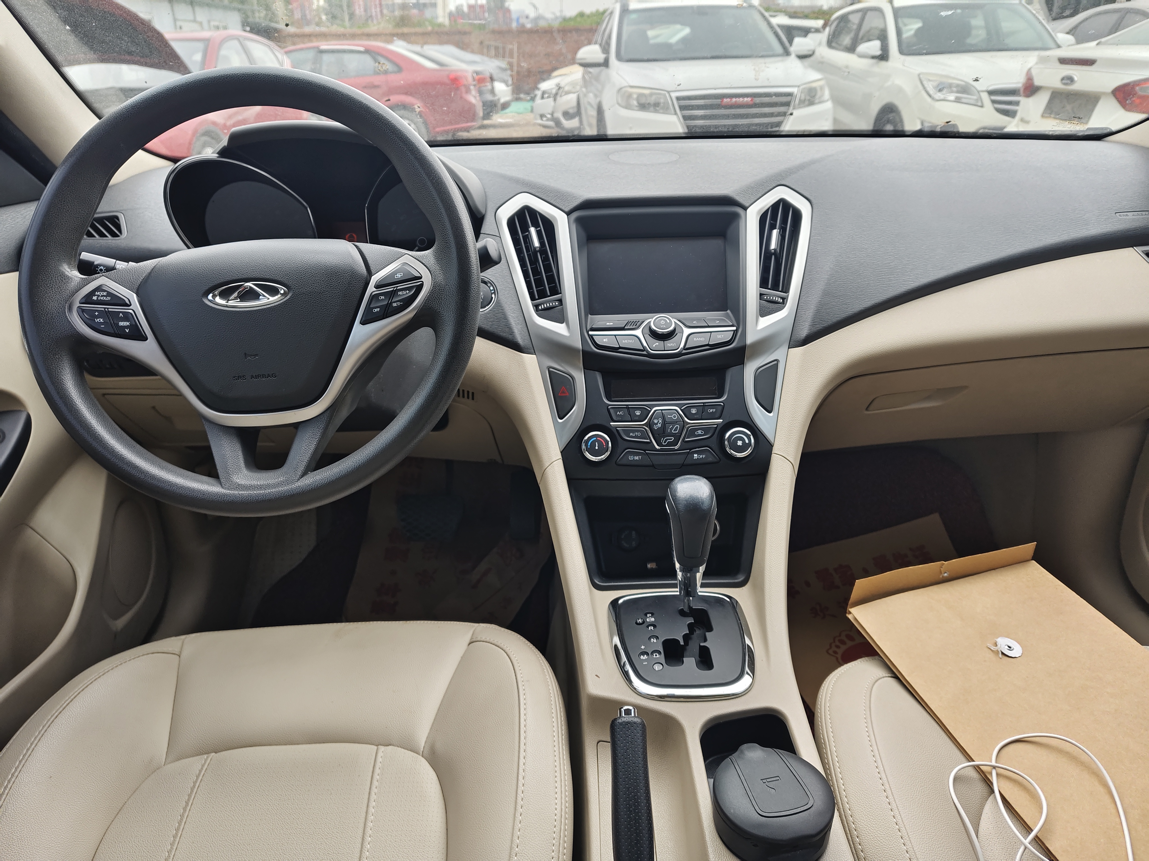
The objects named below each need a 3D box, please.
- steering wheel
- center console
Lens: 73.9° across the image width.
[{"bbox_3d":[-0.269,-0.117,0.657,0.380,0.380,0.095,-3,-3,0],"label":"steering wheel"},{"bbox_3d":[0.094,-0.013,0.772,0.350,0.400,0.420,-1,26,0],"label":"center console"}]

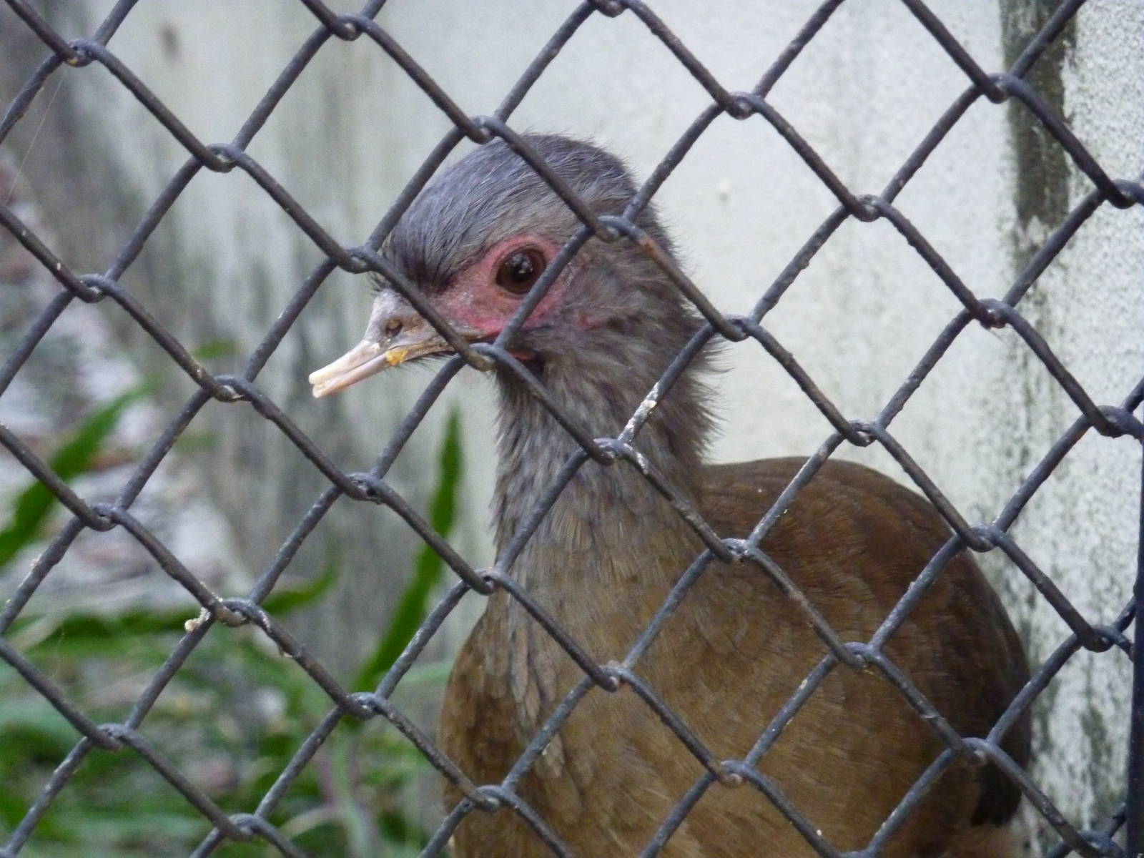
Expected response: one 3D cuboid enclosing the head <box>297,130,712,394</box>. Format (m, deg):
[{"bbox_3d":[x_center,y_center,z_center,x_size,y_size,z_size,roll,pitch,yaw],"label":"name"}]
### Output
[{"bbox_3d":[-0.020,-0.033,1.194,0.083,0.047,0.041,-19,21,-35],"label":"head"}]

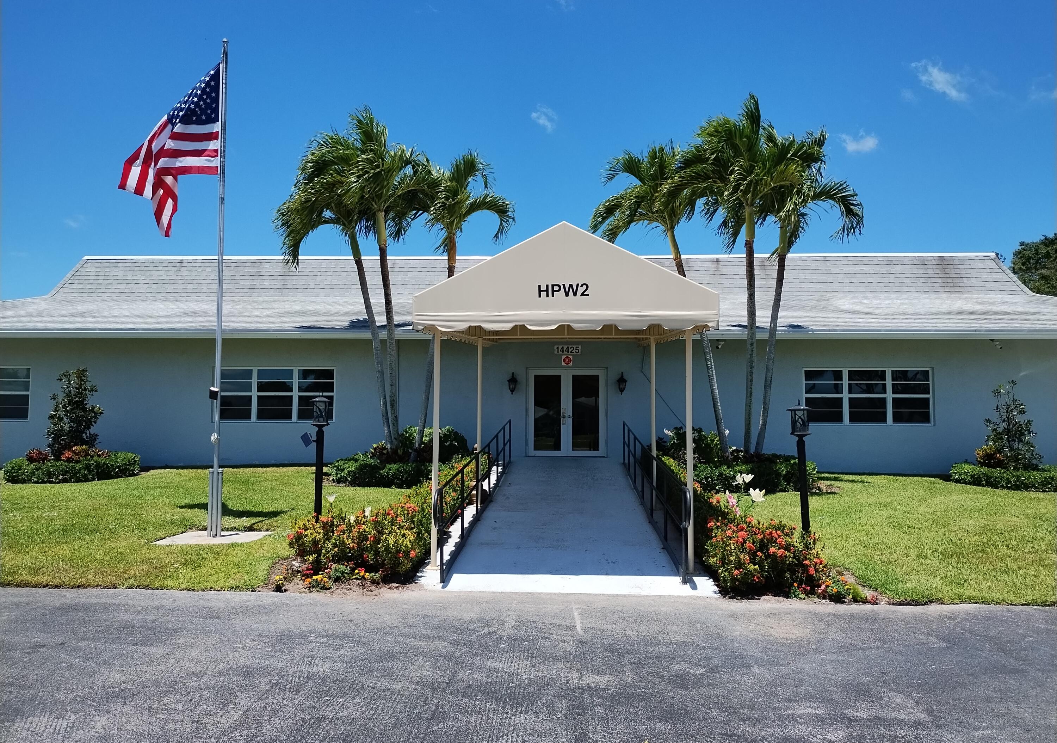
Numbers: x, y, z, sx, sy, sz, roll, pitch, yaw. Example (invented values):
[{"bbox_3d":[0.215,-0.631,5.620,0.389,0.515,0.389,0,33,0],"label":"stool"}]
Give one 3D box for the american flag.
[{"bbox_3d":[-5.026,-3.108,10.689,1.415,2.494,0.500,0,-4,10],"label":"american flag"}]

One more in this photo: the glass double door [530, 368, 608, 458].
[{"bbox_3d":[0.895,0.951,17.600,1.854,2.053,0.120,0,-3,3],"label":"glass double door"}]

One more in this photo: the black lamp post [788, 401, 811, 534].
[{"bbox_3d":[3.419,1.251,9.605,0.295,1.773,0.295,0,-3,3],"label":"black lamp post"}]

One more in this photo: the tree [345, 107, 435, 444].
[{"bbox_3d":[-3.006,-1.769,16.496,1.925,8.067,2.100,0,-4,2],"label":"tree"}]

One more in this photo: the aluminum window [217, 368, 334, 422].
[{"bbox_3d":[-6.034,0.563,18.154,2.911,1.286,0.120,0,-4,2],"label":"aluminum window"}]

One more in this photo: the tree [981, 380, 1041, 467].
[{"bbox_3d":[9.904,1.154,15.731,1.384,1.987,1.300,0,-3,3],"label":"tree"}]

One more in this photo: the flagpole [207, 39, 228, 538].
[{"bbox_3d":[-4.191,-1.208,10.377,0.200,6.834,0.160,0,-4,2],"label":"flagpole"}]

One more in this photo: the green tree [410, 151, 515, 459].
[{"bbox_3d":[-1.338,-1.221,15.555,2.116,6.629,2.100,0,-3,3],"label":"green tree"}]

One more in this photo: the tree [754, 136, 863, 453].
[{"bbox_3d":[5.911,-1.416,16.092,2.221,7.415,2.300,0,-4,2],"label":"tree"}]

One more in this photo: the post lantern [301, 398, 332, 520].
[{"bbox_3d":[-2.869,1.261,10.321,0.418,1.931,0.300,0,-4,2],"label":"post lantern"}]

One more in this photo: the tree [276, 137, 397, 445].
[{"bbox_3d":[-4.059,-1.677,15.997,2.500,6.944,2.400,0,-3,1],"label":"tree"}]

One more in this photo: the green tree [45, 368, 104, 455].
[{"bbox_3d":[-9.899,0.969,16.637,1.244,2.102,1.200,0,-3,3],"label":"green tree"}]

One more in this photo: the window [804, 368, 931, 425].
[{"bbox_3d":[7.694,0.577,17.310,2.867,1.301,0.120,0,-3,3],"label":"window"}]

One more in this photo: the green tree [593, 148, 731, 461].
[{"bbox_3d":[2.785,-1.324,16.219,2.924,7.211,2.400,0,-4,2],"label":"green tree"}]

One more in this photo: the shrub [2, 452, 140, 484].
[{"bbox_3d":[-9.930,2.012,16.579,2.850,0.550,1.600,0,-4,2],"label":"shrub"}]

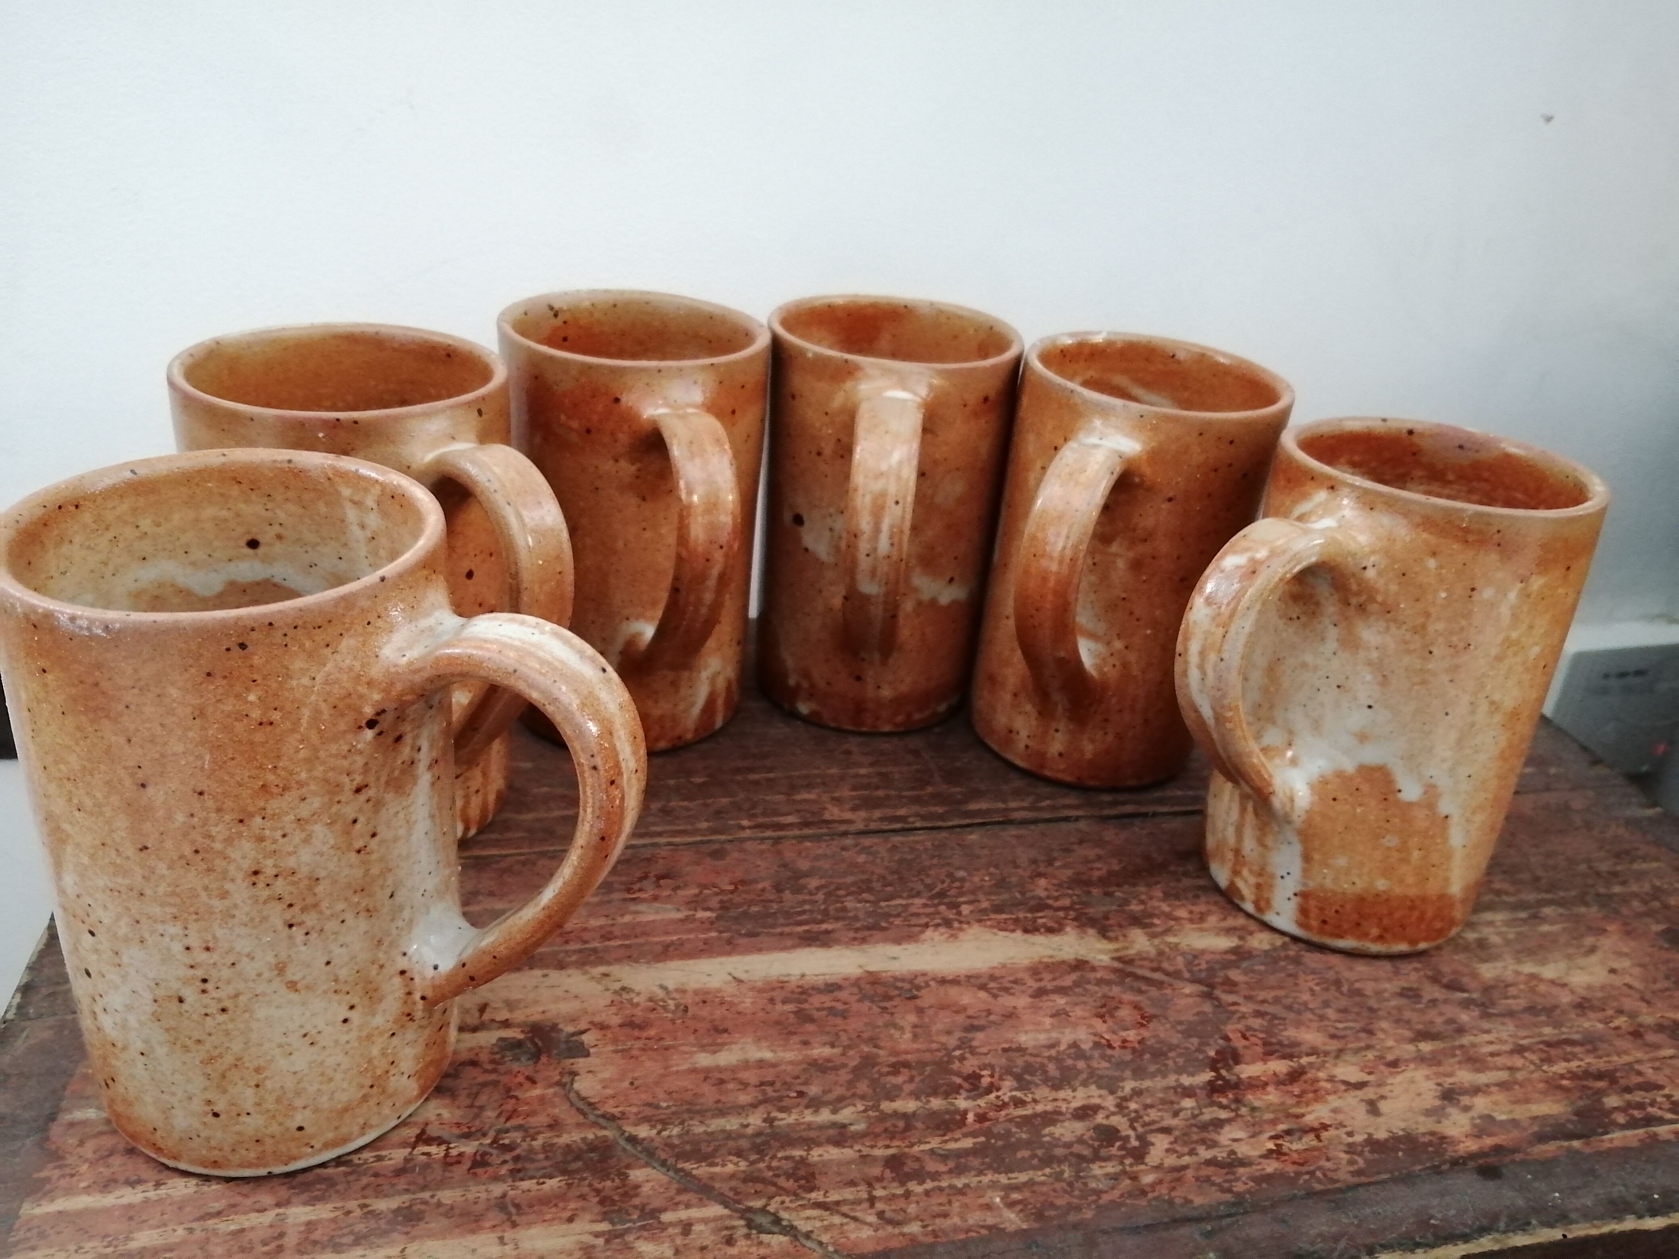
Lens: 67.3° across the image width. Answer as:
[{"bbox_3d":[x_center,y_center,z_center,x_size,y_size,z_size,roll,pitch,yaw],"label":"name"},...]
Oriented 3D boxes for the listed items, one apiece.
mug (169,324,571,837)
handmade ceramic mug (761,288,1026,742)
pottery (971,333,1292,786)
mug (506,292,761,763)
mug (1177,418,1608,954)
[{"bbox_3d":[-0.113,-0.003,0.332,0.118,0.126,0.079,22,32,29],"label":"mug"},{"bbox_3d":[0.012,-0.029,0.406,0.080,0.126,0.123,6,27,1],"label":"handmade ceramic mug"},{"bbox_3d":[0.080,-0.013,0.390,0.080,0.126,0.124,17,29,22],"label":"pottery"},{"bbox_3d":[-0.058,-0.025,0.385,0.080,0.126,0.121,-6,29,-22],"label":"mug"},{"bbox_3d":[0.133,0.018,0.339,0.120,0.127,0.079,-11,31,-29],"label":"mug"}]

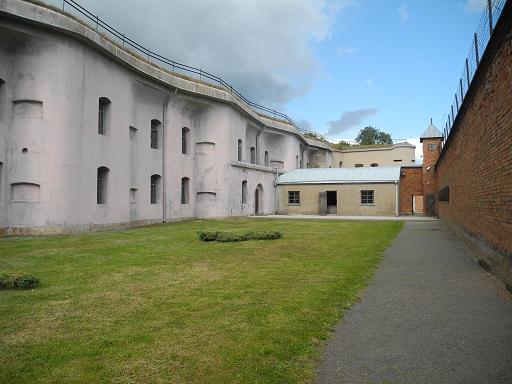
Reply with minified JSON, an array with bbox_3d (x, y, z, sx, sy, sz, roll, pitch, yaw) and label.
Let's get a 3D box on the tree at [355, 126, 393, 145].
[{"bbox_3d":[24.970,-8.666,88.283,8.200,10.500,8.200,0,-2,0],"label":"tree"}]

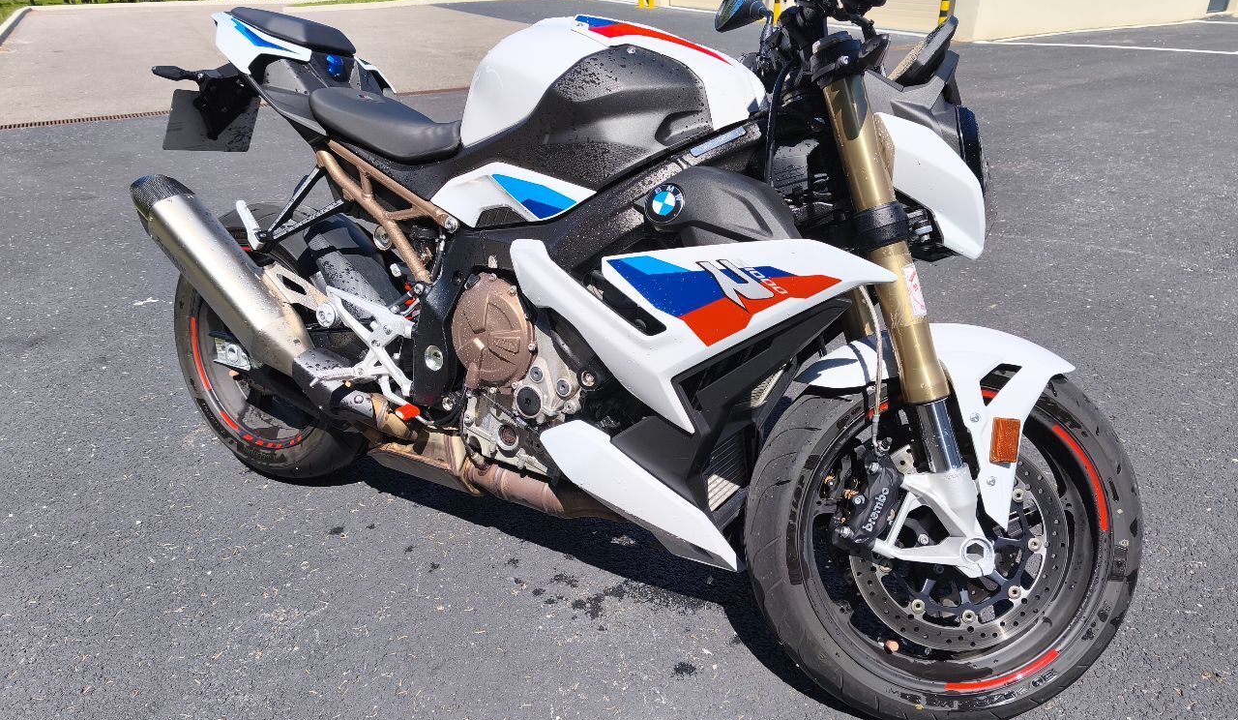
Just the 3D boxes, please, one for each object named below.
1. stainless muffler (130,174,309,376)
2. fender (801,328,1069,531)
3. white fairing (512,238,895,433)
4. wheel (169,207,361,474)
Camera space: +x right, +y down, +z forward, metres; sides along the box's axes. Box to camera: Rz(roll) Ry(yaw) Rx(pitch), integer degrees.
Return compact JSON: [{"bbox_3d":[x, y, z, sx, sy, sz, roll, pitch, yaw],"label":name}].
[{"bbox_3d":[-0.792,-0.160,1.669,0.470,0.115,0.115,47,25,5],"label":"stainless muffler"},{"bbox_3d":[0.485,0.089,1.261,0.430,0.295,0.190,-2,3,-1],"label":"fender"},{"bbox_3d":[0.068,-0.053,1.161,0.590,0.285,0.130,13,18,28],"label":"white fairing"},{"bbox_3d":[-0.773,-0.040,1.920,0.641,0.641,0.190,13,18,28],"label":"wheel"}]

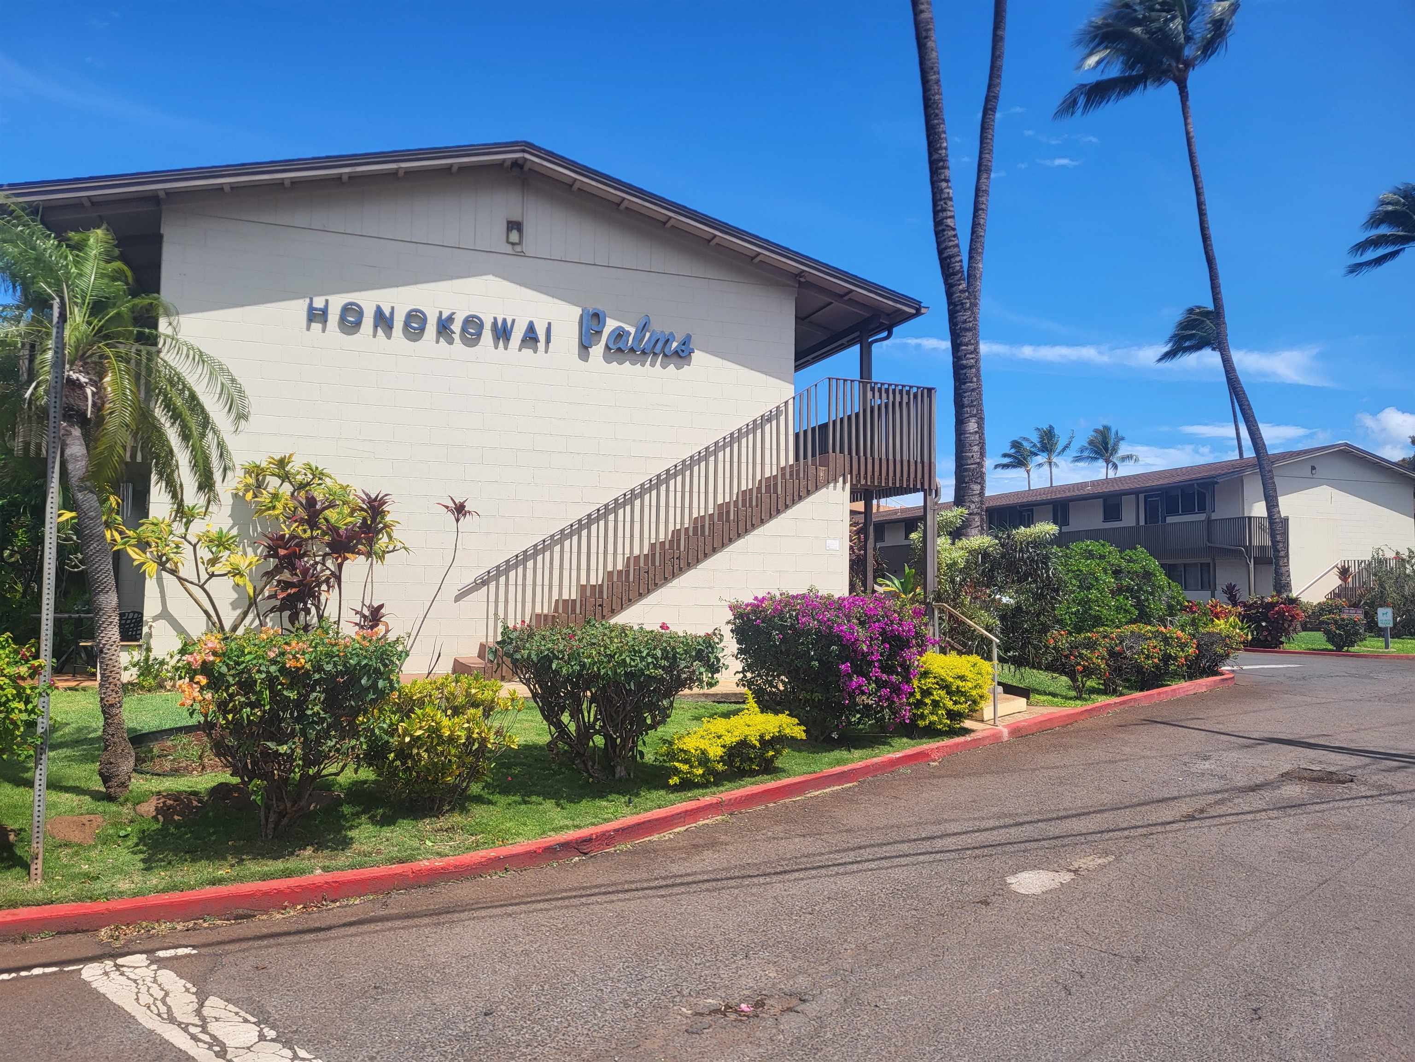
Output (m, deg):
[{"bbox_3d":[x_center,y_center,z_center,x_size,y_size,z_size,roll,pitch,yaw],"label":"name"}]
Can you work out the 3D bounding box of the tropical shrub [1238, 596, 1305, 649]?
[{"bbox_3d":[14.429,2.334,27.200,1.726,1.358,1.600,1,-5,0],"label":"tropical shrub"}]

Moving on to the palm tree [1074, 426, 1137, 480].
[{"bbox_3d":[31.418,-0.721,83.367,5.200,15.300,5.000,1,-5,0],"label":"palm tree"}]

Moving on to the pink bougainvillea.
[{"bbox_3d":[1.108,1.204,9.685,1.811,1.308,1.500,0,-5,7],"label":"pink bougainvillea"}]

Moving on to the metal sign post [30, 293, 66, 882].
[{"bbox_3d":[-3.316,0.285,5.345,0.055,2.937,0.050,2,-3,-32],"label":"metal sign post"}]

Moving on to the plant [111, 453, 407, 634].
[{"bbox_3d":[-4.630,0.428,11.085,2.761,2.502,1.250,2,-5,-20],"label":"plant"}]

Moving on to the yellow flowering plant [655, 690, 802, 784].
[{"bbox_3d":[0.172,1.658,8.500,1.202,0.760,1.000,1,-5,0],"label":"yellow flowering plant"}]

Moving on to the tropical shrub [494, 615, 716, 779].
[{"bbox_3d":[-0.718,1.193,7.627,1.643,1.105,1.350,1,-5,-5],"label":"tropical shrub"}]

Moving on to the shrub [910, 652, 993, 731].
[{"bbox_3d":[2.518,1.637,11.004,0.870,0.762,0.850,-1,-5,13],"label":"shrub"}]

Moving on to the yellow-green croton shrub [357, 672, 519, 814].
[{"bbox_3d":[-1.682,1.326,6.713,1.026,0.837,0.980,2,-5,-14],"label":"yellow-green croton shrub"}]

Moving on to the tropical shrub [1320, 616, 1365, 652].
[{"bbox_3d":[15.702,2.530,26.300,1.176,0.930,1.100,1,-5,0],"label":"tropical shrub"}]

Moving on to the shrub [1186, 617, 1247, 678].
[{"bbox_3d":[8.957,2.052,18.700,1.089,1.089,1.100,1,-5,0],"label":"shrub"}]

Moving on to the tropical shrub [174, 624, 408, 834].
[{"bbox_3d":[-2.428,1.141,6.176,1.263,1.217,1.220,2,-5,-21],"label":"tropical shrub"}]

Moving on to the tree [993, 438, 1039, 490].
[{"bbox_3d":[30.689,0.312,105.348,4.770,19.125,5.000,-1,-5,16],"label":"tree"}]

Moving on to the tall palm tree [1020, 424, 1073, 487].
[{"bbox_3d":[33.098,-0.384,103.400,4.943,20.226,5.200,-1,-5,18],"label":"tall palm tree"}]

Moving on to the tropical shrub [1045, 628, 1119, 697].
[{"bbox_3d":[5.053,1.776,14.350,1.015,0.940,1.000,1,-5,0],"label":"tropical shrub"}]

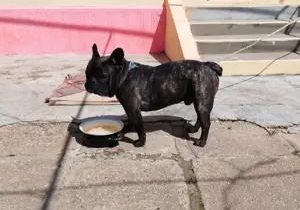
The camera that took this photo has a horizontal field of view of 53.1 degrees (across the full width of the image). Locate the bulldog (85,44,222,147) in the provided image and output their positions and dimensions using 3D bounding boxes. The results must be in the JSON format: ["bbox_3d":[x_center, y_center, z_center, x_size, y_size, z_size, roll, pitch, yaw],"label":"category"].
[{"bbox_3d":[0.015,-0.048,1.324,0.600,0.435,0.220,-1,18,0],"label":"bulldog"}]

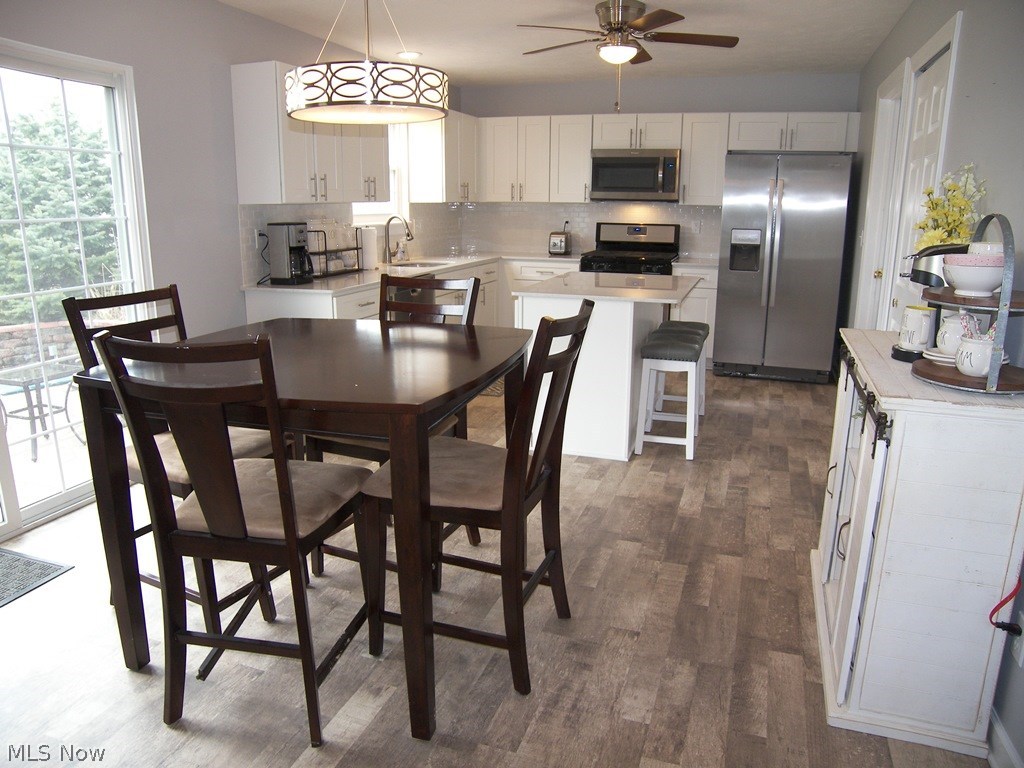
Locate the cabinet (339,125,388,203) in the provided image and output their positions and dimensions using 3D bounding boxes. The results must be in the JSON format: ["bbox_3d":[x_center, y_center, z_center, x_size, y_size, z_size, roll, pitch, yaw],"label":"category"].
[{"bbox_3d":[-1.153,-1.628,4.868,0.327,0.753,0.648,5,15,19],"label":"cabinet"}]

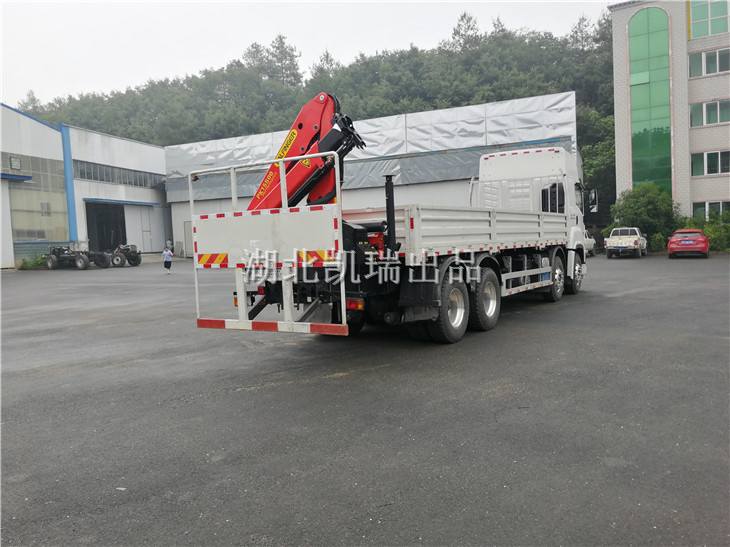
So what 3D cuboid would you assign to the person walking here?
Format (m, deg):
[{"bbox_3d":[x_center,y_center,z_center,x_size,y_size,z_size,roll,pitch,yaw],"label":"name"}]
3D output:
[{"bbox_3d":[-12.214,-0.785,35.200,0.580,1.670,0.500,-3,3,-7],"label":"person walking"}]

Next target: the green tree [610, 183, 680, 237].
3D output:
[{"bbox_3d":[18.973,-3.889,38.500,4.200,4.500,4.000,-1,3,34],"label":"green tree"}]

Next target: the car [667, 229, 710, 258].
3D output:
[{"bbox_3d":[17.483,-1.597,30.600,1.820,1.480,4.350,-1,3,32],"label":"car"}]

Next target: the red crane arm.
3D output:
[{"bbox_3d":[-0.892,-1.546,7.551,2.050,1.550,0.600,-1,3,34],"label":"red crane arm"}]

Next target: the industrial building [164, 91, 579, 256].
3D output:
[{"bbox_3d":[1.050,-7.550,55.000,36.600,10.800,16.000,-1,3,23],"label":"industrial building"}]

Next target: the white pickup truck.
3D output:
[{"bbox_3d":[15.513,-1.795,33.600,1.770,1.750,5.050,-1,3,32],"label":"white pickup truck"}]

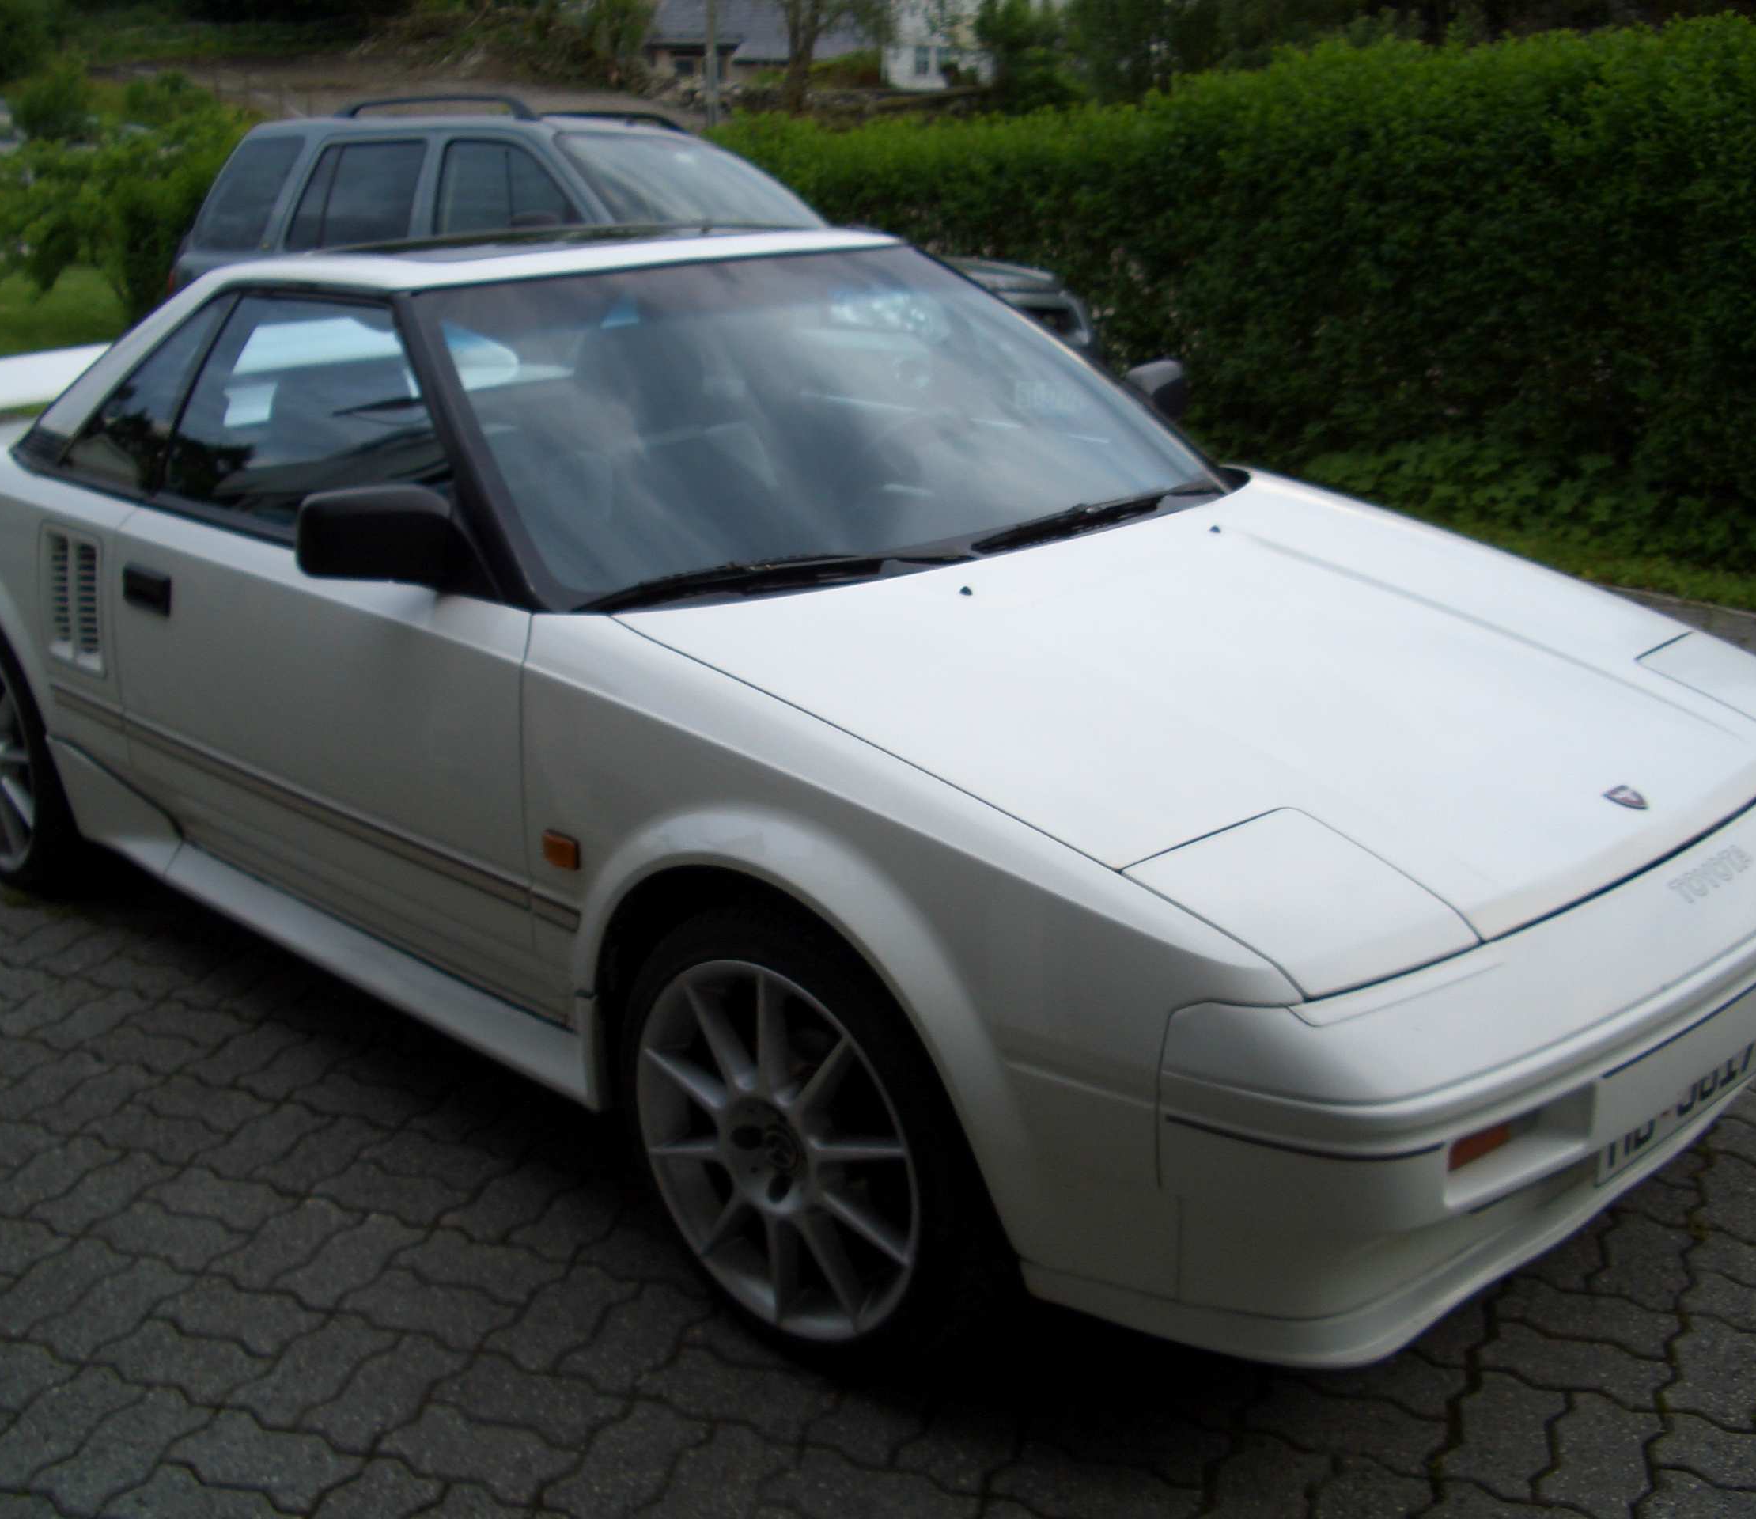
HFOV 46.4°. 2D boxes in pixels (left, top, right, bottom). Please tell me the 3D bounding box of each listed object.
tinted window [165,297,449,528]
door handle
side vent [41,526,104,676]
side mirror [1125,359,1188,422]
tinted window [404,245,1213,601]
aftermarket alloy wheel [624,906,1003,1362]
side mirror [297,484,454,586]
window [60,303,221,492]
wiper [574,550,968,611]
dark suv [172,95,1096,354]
[{"bbox_3d":[-0.834,-0.520,3.139,0.910,0.370,0.050,16,-3,43],"label":"tinted window"},{"bbox_3d":[-1.200,-0.280,3.386,0.040,0.064,0.165,-9,18,-44],"label":"door handle"},{"bbox_3d":[-1.415,-0.278,3.617,0.050,0.250,0.270,-9,18,-44],"label":"side vent"},{"bbox_3d":[0.497,-0.672,3.853,0.195,0.125,0.115,-17,24,-42],"label":"side mirror"},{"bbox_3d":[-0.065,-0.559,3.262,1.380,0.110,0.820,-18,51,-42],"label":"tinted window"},{"bbox_3d":[-0.053,0.444,2.515,0.600,0.600,0.215,15,24,41],"label":"aftermarket alloy wheel"},{"bbox_3d":[-0.670,-0.305,2.766,0.195,0.125,0.115,-17,24,-42],"label":"side mirror"},{"bbox_3d":[-1.295,-0.661,3.589,0.410,0.345,0.045,16,-3,43],"label":"window"},{"bbox_3d":[-0.132,-0.248,2.747,0.560,0.055,0.065,-6,29,-27],"label":"wiper"},{"bbox_3d":[-1.198,-2.054,9.172,4.400,1.740,1.840,9,18,31],"label":"dark suv"}]

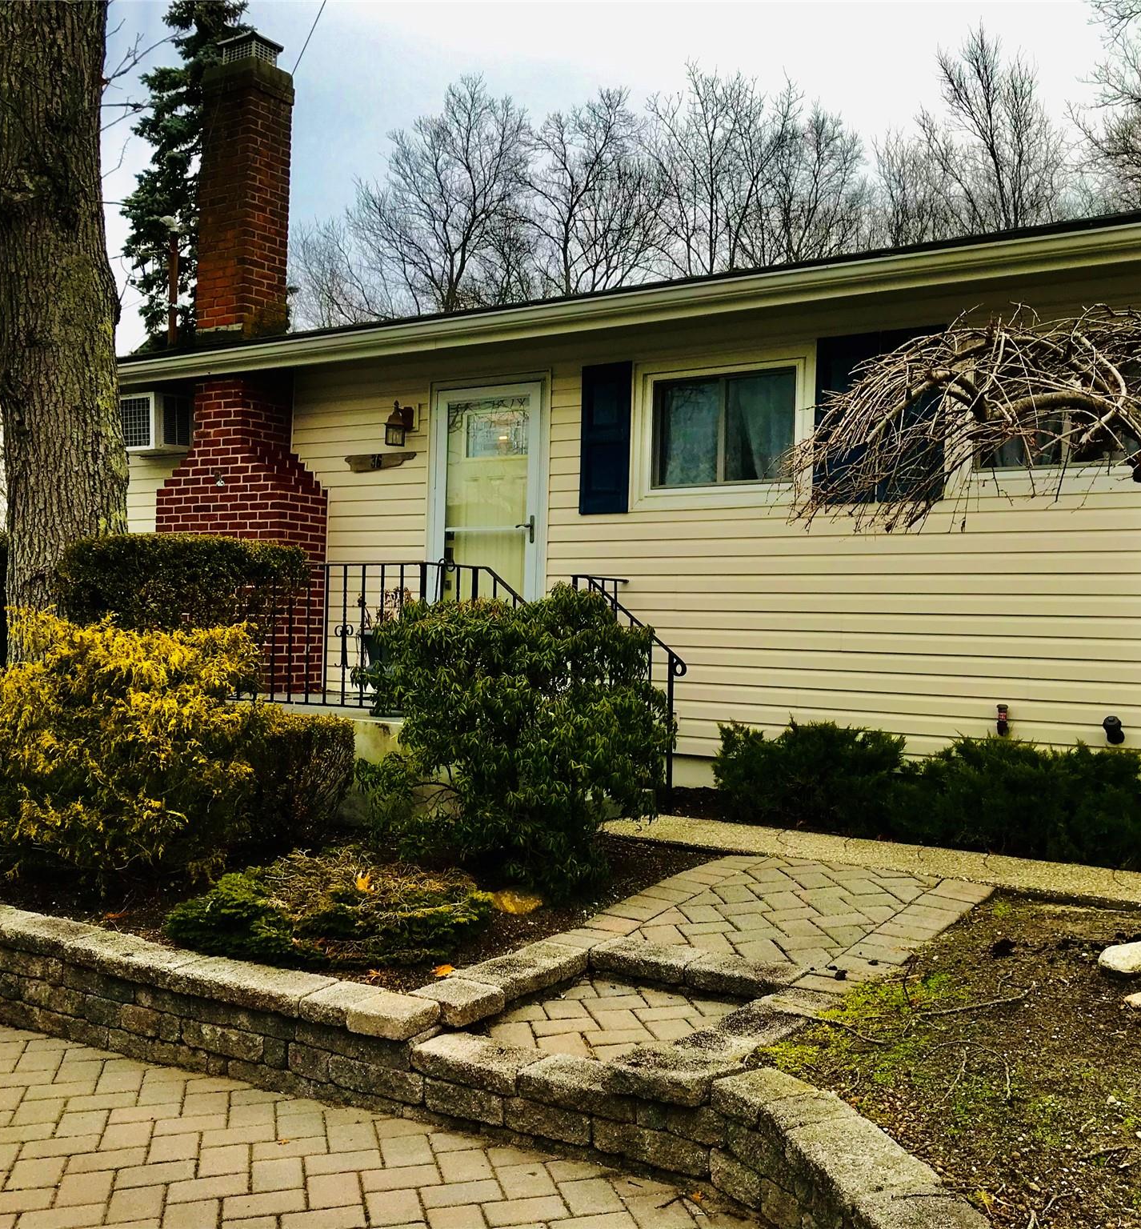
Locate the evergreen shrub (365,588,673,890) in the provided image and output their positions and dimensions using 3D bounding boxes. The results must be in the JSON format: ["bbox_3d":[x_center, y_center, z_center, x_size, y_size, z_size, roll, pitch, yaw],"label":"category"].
[{"bbox_3d":[-0.238,0.515,5.950,1.350,1.270,1.250,1,-1,-2],"label":"evergreen shrub"}]

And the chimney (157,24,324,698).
[{"bbox_3d":[-2.500,-1.956,10.144,1.320,5.060,0.540,1,-1,34],"label":"chimney"}]

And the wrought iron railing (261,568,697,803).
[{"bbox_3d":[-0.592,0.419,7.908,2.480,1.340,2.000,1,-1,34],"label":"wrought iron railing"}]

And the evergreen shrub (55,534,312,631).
[{"bbox_3d":[-2.065,0.358,7.134,1.080,1.520,0.780,1,-1,34],"label":"evergreen shrub"}]

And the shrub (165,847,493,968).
[{"bbox_3d":[-0.864,0.984,4.720,1.120,0.290,1.080,1,-1,-10],"label":"shrub"}]

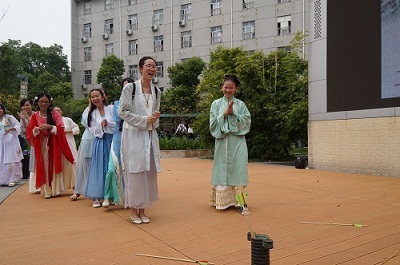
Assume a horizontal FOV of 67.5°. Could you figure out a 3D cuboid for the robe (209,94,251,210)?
[{"bbox_3d":[0.345,0.234,3.500,0.500,1.310,0.400,0,-1,10],"label":"robe"}]

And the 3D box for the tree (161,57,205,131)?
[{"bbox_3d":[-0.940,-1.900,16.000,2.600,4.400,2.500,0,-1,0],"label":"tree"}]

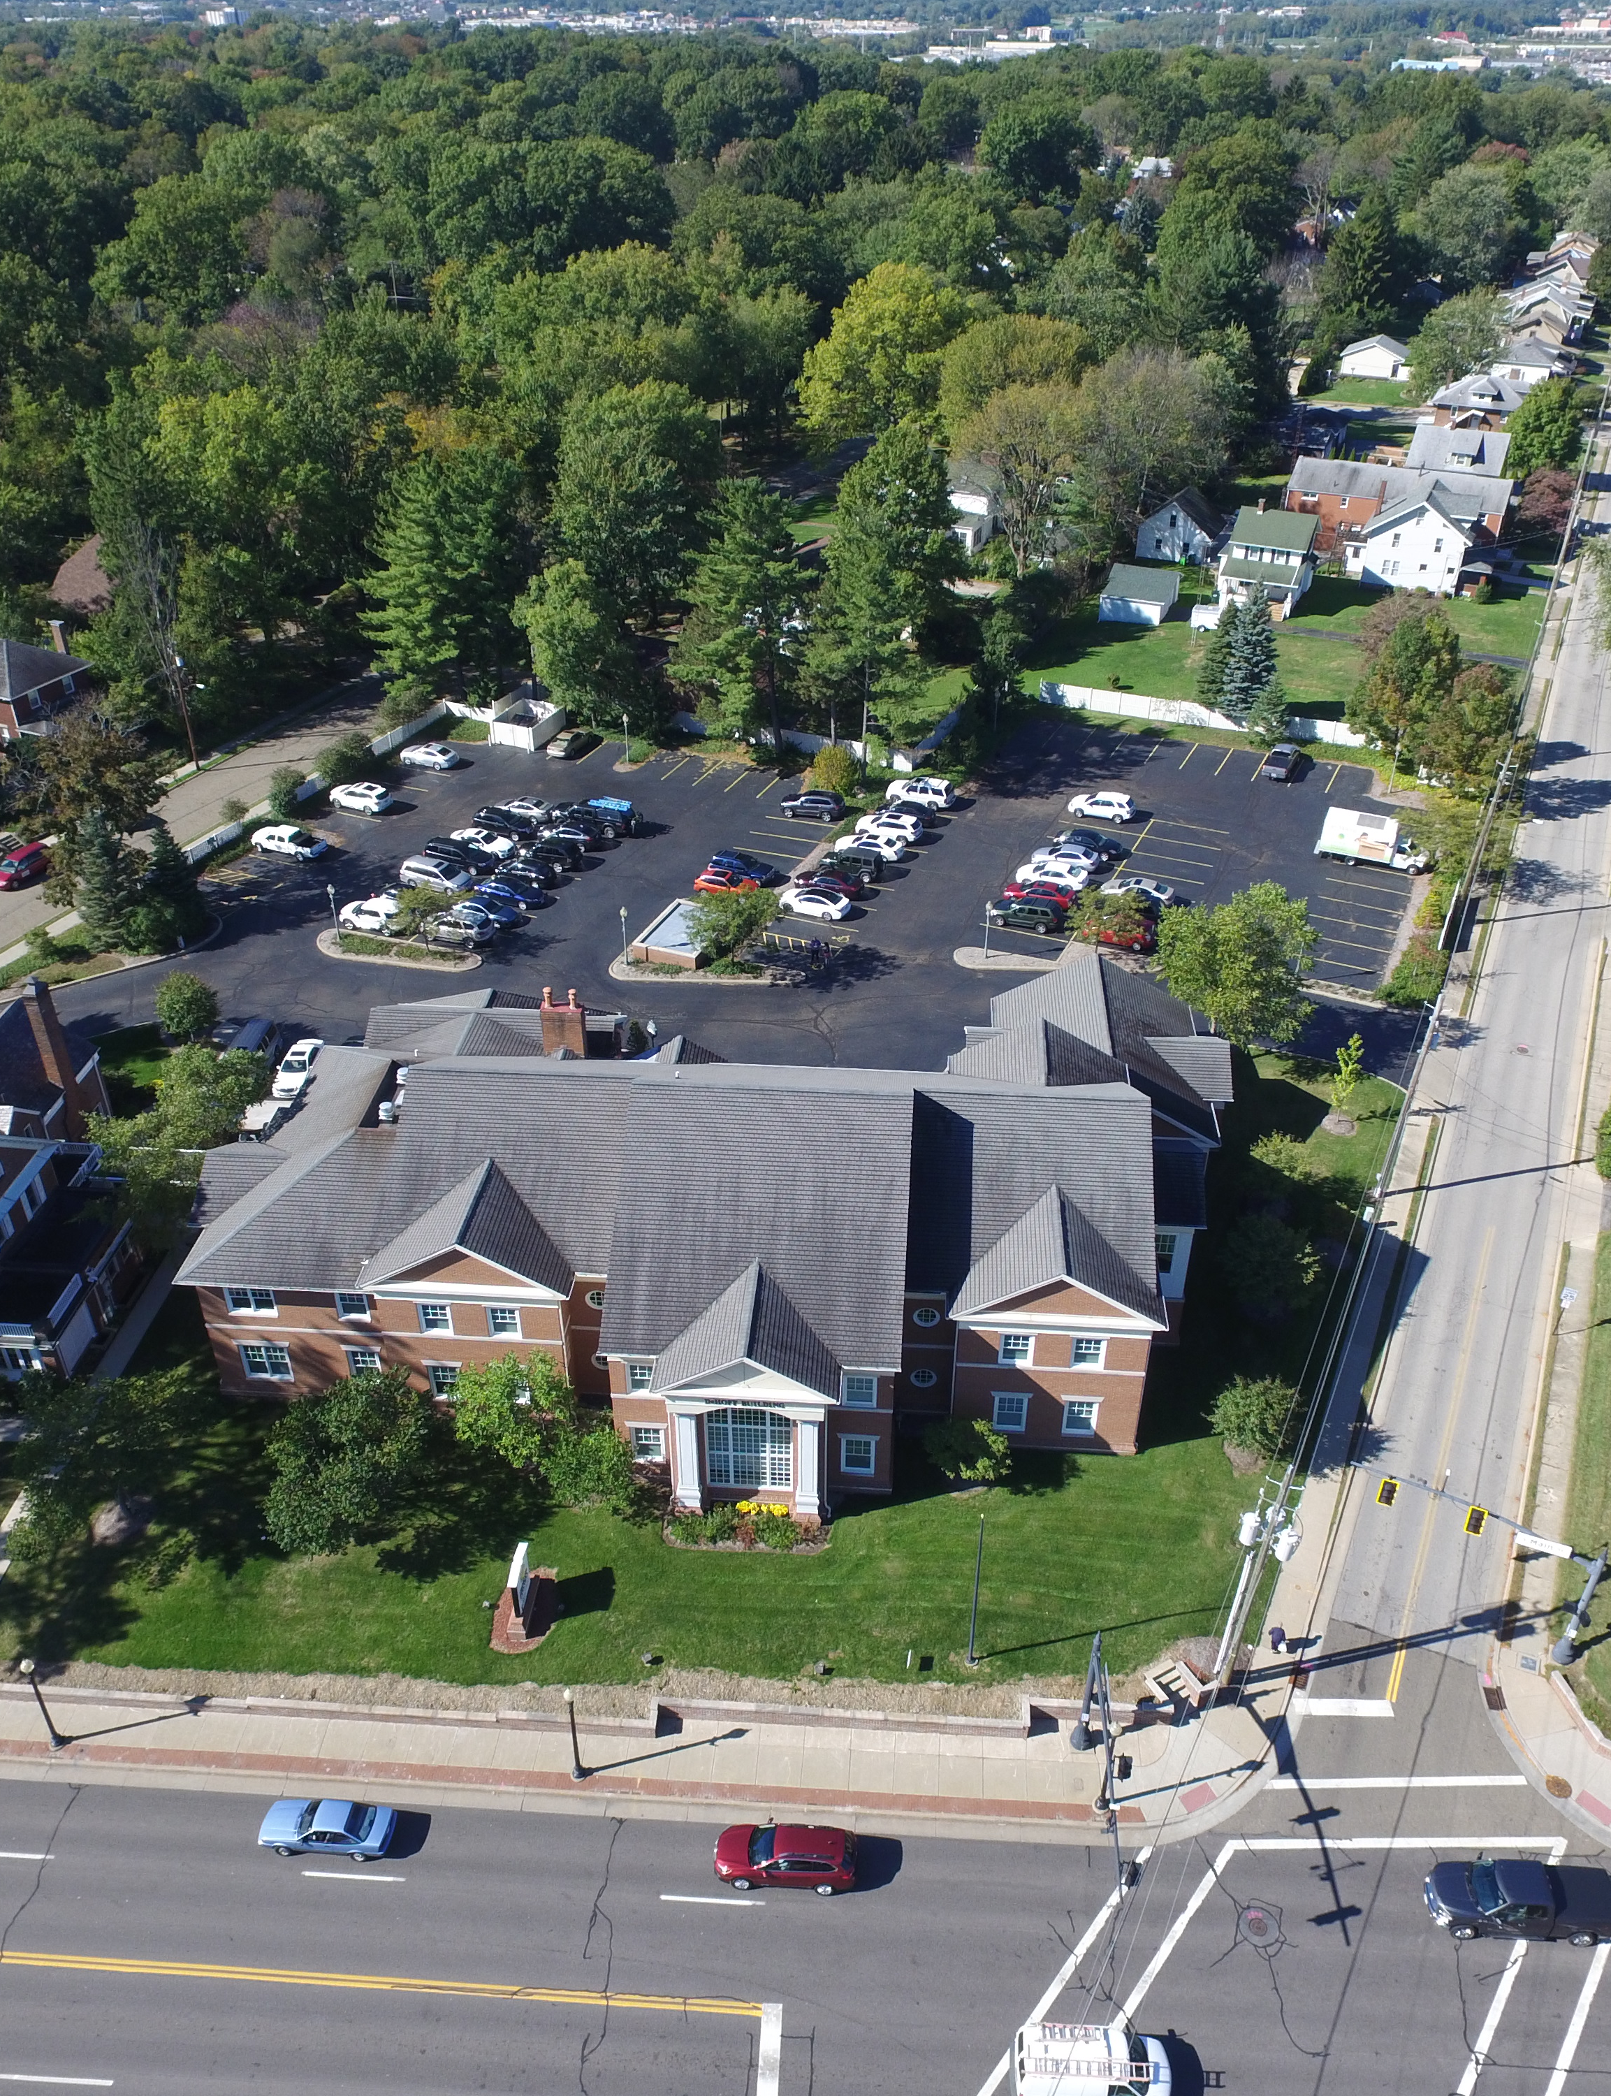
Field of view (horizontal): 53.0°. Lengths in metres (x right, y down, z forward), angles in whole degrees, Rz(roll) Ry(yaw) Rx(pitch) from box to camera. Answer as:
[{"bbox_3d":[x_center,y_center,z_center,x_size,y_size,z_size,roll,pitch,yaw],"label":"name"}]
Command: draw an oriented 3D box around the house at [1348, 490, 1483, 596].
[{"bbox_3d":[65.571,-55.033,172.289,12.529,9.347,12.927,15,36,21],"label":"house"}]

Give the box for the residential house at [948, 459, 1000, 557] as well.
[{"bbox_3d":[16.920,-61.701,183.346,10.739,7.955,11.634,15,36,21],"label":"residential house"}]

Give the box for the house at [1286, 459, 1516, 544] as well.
[{"bbox_3d":[66.988,-61.132,182.535,22.870,8.303,12.032,15,36,21],"label":"house"}]

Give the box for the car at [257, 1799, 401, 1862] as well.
[{"bbox_3d":[-16.513,26.798,55.657,4.650,1.380,1.800,2,33,3],"label":"car"}]

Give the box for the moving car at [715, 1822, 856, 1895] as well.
[{"bbox_3d":[-0.705,27.089,54.336,4.640,1.650,1.880,2,33,3],"label":"moving car"}]

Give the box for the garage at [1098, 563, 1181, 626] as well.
[{"bbox_3d":[30.633,-41.223,145.703,6.000,3.900,7.700,15,36,21],"label":"garage"}]

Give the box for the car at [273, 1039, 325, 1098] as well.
[{"bbox_3d":[-27.544,1.123,87.884,1.830,1.450,4.800,0,34,0],"label":"car"}]

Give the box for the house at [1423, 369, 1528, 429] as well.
[{"bbox_3d":[92.459,-87.210,220.547,13.000,8.800,11.300,15,36,22],"label":"house"}]

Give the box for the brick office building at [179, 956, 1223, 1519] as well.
[{"bbox_3d":[-2.840,5.375,73.232,46.527,12.500,29.626,2,34,3],"label":"brick office building"}]

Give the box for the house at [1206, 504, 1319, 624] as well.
[{"bbox_3d":[47.187,-49.815,163.925,8.800,8.700,10.500,15,36,22],"label":"house"}]

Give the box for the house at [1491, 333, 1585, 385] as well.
[{"bbox_3d":[114.649,-108.037,253.950,12.100,6.800,9.500,15,36,22],"label":"house"}]

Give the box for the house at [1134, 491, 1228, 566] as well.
[{"bbox_3d":[42.247,-58.479,180.169,8.253,6.264,8.452,15,36,21],"label":"house"}]

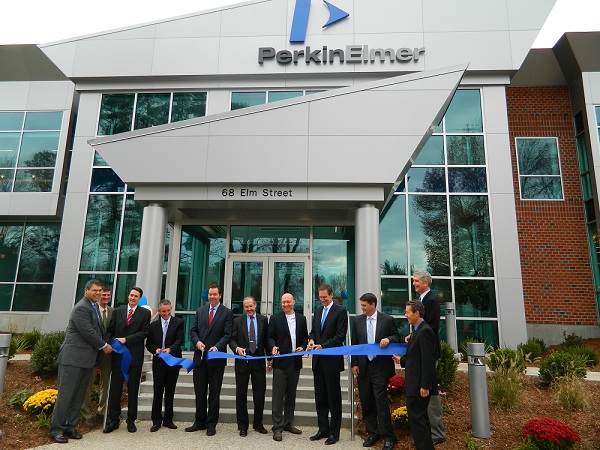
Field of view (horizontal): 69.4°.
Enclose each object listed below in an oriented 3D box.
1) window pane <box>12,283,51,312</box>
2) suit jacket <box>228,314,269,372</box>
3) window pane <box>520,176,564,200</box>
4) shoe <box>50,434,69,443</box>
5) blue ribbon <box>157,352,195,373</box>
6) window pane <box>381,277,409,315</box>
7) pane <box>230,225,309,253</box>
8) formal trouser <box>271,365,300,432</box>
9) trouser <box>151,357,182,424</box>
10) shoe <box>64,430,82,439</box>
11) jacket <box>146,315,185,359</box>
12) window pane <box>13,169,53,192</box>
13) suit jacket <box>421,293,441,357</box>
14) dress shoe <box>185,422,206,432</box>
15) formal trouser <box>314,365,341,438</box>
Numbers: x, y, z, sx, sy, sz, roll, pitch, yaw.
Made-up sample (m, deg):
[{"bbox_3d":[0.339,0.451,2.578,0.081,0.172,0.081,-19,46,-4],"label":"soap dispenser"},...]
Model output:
[{"bbox_3d":[-9.376,2.564,15.216,1.309,0.915,0.060,1,-12,3],"label":"window pane"},{"bbox_3d":[-0.690,1.553,5.817,0.520,0.743,0.340,2,-12,-6],"label":"suit jacket"},{"bbox_3d":[8.626,-1.314,15.464,1.429,0.836,0.060,1,-12,3],"label":"window pane"},{"bbox_3d":[-2.726,2.399,4.952,0.300,0.105,0.110,-8,-15,38],"label":"shoe"},{"bbox_3d":[-1.569,1.741,5.479,0.474,0.248,0.140,3,-12,-7],"label":"blue ribbon"},{"bbox_3d":[2.349,1.873,11.242,1.004,0.934,0.050,0,-12,4],"label":"window pane"},{"bbox_3d":[-0.680,0.338,9.830,1.822,0.623,0.060,0,-13,4],"label":"pane"},{"bbox_3d":[-0.180,2.086,5.477,0.400,0.960,0.320,2,-12,-5],"label":"formal trouser"},{"bbox_3d":[-1.759,2.123,5.706,0.370,0.900,0.290,2,-13,-4],"label":"trouser"},{"bbox_3d":[-2.723,2.507,5.198,0.300,0.110,0.110,-9,-16,40],"label":"shoe"},{"bbox_3d":[-1.793,1.528,5.770,0.500,0.650,0.290,4,-12,-11],"label":"jacket"},{"bbox_3d":[-9.685,-1.609,15.795,1.432,0.855,0.050,0,-12,4],"label":"window pane"},{"bbox_3d":[1.464,1.143,5.033,0.360,0.816,0.480,1,-12,2],"label":"suit jacket"},{"bbox_3d":[-1.330,2.580,5.574,0.300,0.110,0.110,10,-15,-33],"label":"dress shoe"},{"bbox_3d":[0.335,2.091,5.394,0.370,0.940,0.320,-5,-14,25],"label":"formal trouser"}]

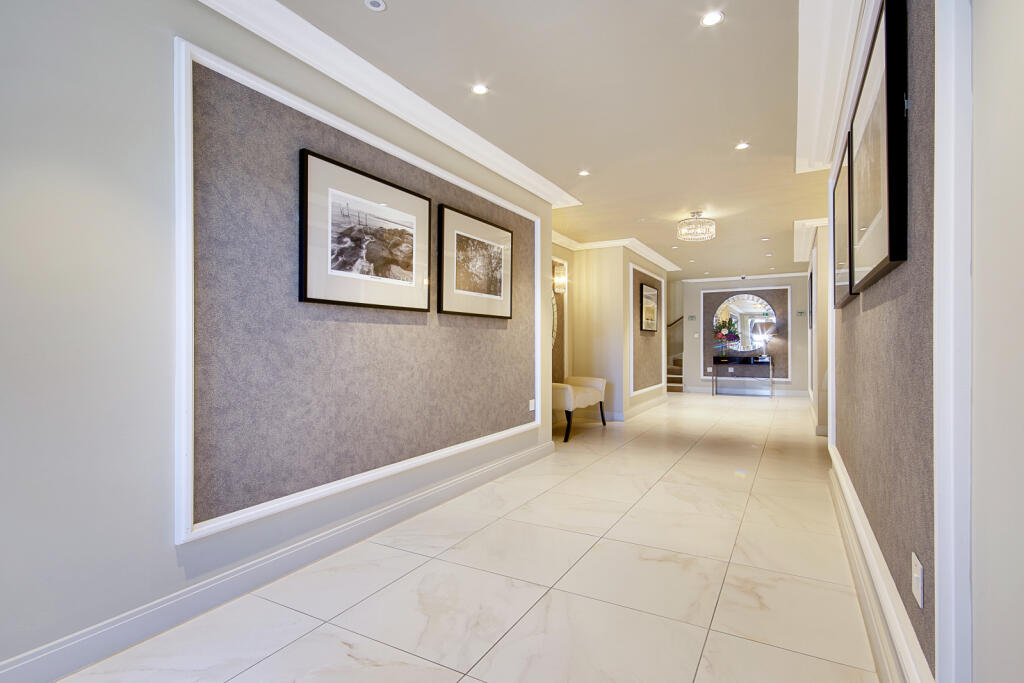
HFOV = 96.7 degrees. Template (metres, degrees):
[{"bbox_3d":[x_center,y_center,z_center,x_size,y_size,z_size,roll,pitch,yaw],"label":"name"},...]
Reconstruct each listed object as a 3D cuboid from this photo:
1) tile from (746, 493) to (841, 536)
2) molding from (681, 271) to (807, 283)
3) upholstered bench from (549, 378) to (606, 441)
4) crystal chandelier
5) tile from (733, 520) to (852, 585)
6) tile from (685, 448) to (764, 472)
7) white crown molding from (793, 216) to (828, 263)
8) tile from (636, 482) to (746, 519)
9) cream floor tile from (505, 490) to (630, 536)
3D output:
[{"bbox_3d":[1.718,1.058,2.811,0.480,0.010,0.600,1,0,29],"label":"tile"},{"bbox_3d":[4.436,-1.234,8.803,2.188,0.080,0.080,0,0,29],"label":"molding"},{"bbox_3d":[0.650,0.740,5.280,0.480,0.590,1.160,1,0,29],"label":"upholstered bench"},{"bbox_3d":[1.875,-1.170,4.620,0.360,0.270,0.360,1,0,29],"label":"crystal chandelier"},{"bbox_3d":[1.403,1.058,2.308,0.480,0.010,0.600,1,0,29],"label":"tile"},{"bbox_3d":[1.837,1.048,4.013,0.610,0.010,0.585,0,0,29],"label":"tile"},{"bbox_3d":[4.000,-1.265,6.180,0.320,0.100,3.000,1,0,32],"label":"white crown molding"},{"bbox_3d":[1.216,1.046,3.020,0.610,0.010,0.586,0,0,29],"label":"tile"},{"bbox_3d":[0.361,1.048,2.798,0.610,0.010,0.586,0,0,29],"label":"cream floor tile"}]

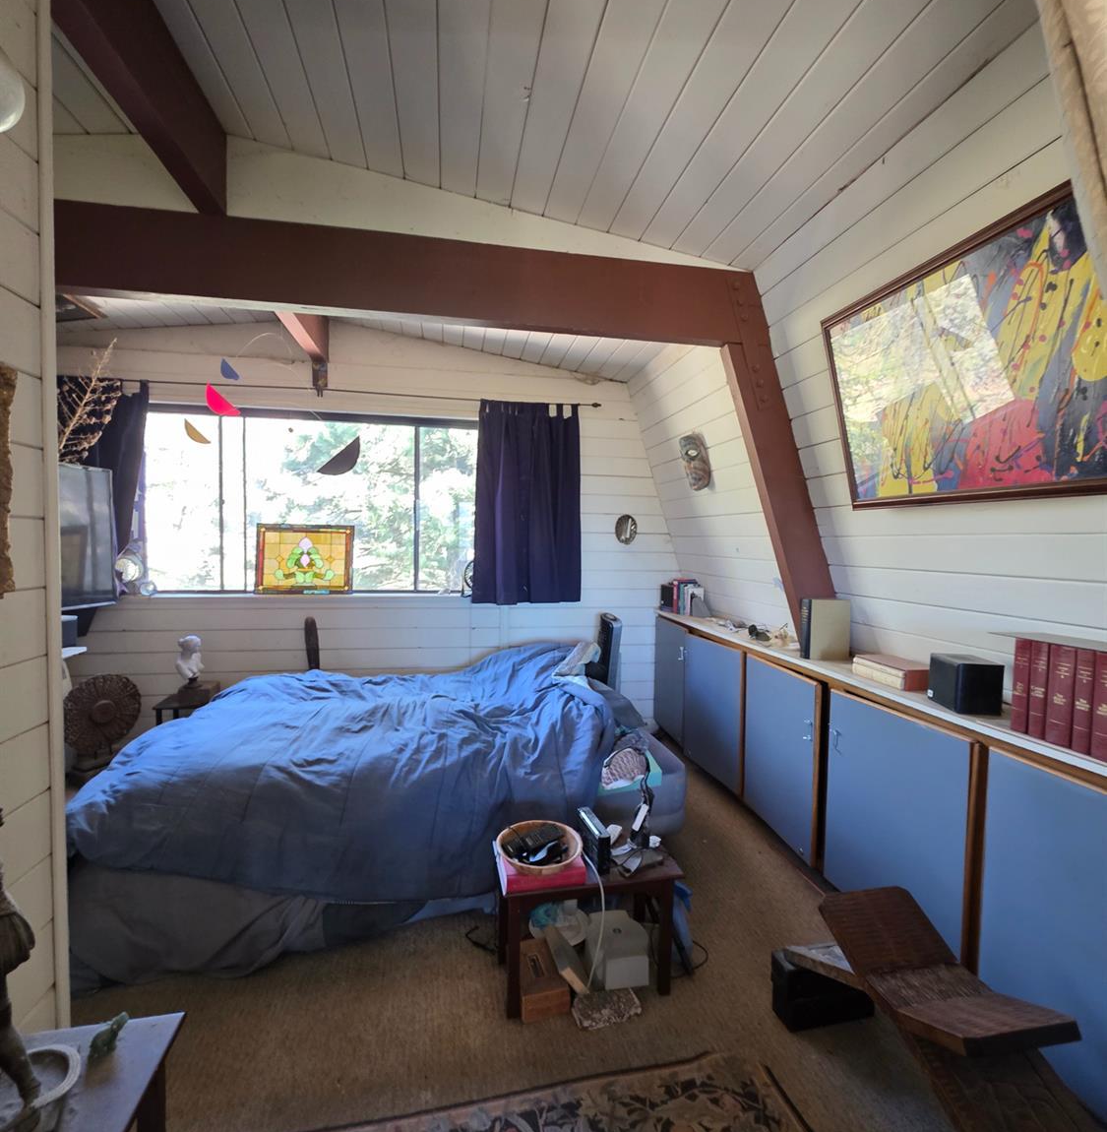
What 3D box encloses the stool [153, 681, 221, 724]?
[{"bbox_3d":[-1.874,0.914,3.009,0.406,0.394,0.318,0,3,-11],"label":"stool"}]

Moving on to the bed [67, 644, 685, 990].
[{"bbox_3d":[-0.617,0.843,2.591,2.108,0.610,1.575,0,3,-17],"label":"bed"}]

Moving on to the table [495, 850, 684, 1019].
[{"bbox_3d":[0.095,1.030,1.618,0.504,0.343,0.241,0,3,-11],"label":"table"}]

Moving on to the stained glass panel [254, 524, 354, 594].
[{"bbox_3d":[-1.522,-0.037,3.408,0.568,0.425,0.030,0,-1,-11],"label":"stained glass panel"}]

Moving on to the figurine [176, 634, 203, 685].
[{"bbox_3d":[-1.912,0.501,2.918,0.095,0.277,0.125,2,3,21],"label":"figurine"}]

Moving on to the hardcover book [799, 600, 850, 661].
[{"bbox_3d":[1.128,0.264,2.289,0.164,0.249,0.054,1,3,-4],"label":"hardcover book"}]

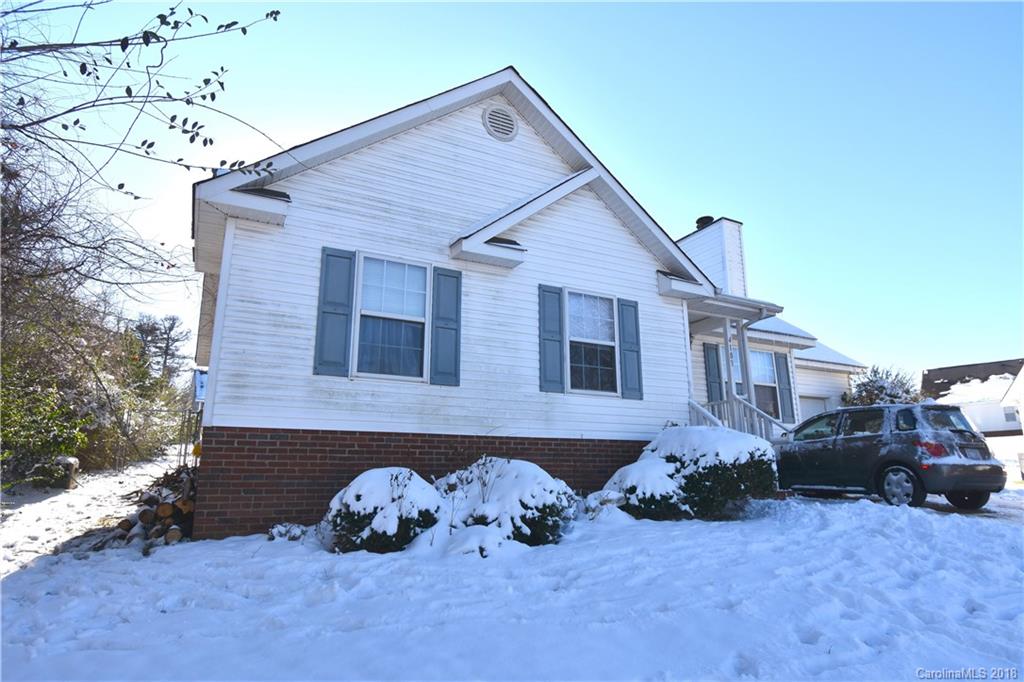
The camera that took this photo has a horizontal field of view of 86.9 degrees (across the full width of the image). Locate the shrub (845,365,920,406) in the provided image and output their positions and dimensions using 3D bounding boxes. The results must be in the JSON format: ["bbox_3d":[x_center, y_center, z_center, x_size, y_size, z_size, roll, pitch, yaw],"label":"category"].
[{"bbox_3d":[8.725,1.898,12.861,1.700,2.600,1.700,7,-14,-27],"label":"shrub"}]

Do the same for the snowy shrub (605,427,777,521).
[{"bbox_3d":[2.115,1.593,6.692,2.150,1.070,1.350,7,-14,-27],"label":"snowy shrub"}]

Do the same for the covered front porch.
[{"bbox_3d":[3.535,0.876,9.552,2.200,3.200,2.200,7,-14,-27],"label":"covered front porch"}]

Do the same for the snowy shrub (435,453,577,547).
[{"bbox_3d":[-0.035,1.619,5.590,1.350,0.820,1.250,0,-13,0],"label":"snowy shrub"}]

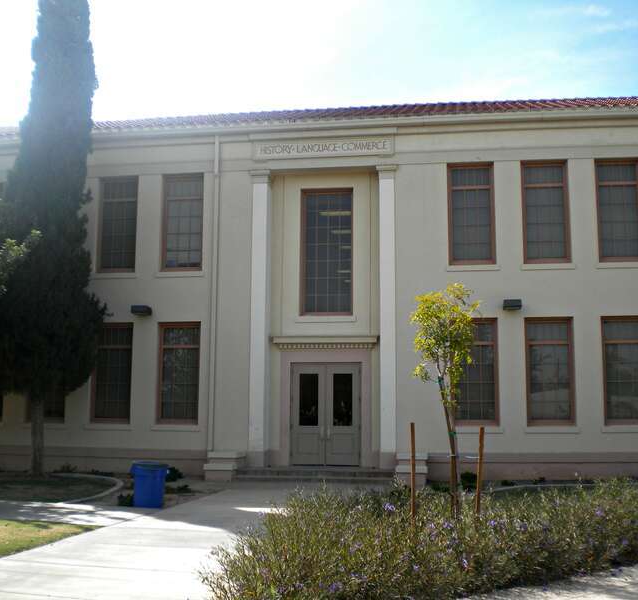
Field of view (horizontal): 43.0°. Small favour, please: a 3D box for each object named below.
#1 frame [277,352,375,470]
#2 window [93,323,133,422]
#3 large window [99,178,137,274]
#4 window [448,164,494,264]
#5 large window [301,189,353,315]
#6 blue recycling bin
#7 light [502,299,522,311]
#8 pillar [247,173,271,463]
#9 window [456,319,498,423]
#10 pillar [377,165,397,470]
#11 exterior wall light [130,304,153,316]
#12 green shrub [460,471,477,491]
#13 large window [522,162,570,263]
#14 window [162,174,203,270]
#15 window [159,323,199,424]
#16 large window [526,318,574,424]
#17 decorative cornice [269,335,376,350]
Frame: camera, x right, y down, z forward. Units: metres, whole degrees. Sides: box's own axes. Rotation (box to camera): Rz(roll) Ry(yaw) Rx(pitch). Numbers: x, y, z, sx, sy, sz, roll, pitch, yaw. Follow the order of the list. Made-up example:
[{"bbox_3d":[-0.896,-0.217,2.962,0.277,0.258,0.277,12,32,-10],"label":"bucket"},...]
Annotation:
[{"bbox_3d":[0.191,2.536,18.886,2.164,2.731,0.350,-1,-7,8],"label":"frame"},{"bbox_3d":[-4.806,1.717,18.932,1.031,2.365,0.180,-1,-7,8],"label":"window"},{"bbox_3d":[-4.950,-1.848,19.947,1.029,2.406,0.150,-1,-7,7],"label":"large window"},{"bbox_3d":[3.574,-1.984,18.861,1.029,2.406,0.150,-1,-7,7],"label":"window"},{"bbox_3d":[0.205,-1.166,19.804,1.286,3.153,0.150,-1,-7,7],"label":"large window"},{"bbox_3d":[-2.830,3.107,13.510,0.630,0.720,0.630,-1,-7,8],"label":"blue recycling bin"},{"bbox_3d":[4.210,0.114,17.569,0.400,0.210,0.270,-1,-7,8],"label":"light"},{"bbox_3d":[-1.389,0.408,19.271,0.490,7.023,0.480,-1,-7,7],"label":"pillar"},{"bbox_3d":[3.574,1.634,18.410,1.029,2.424,0.150,-1,-7,7],"label":"window"},{"bbox_3d":[1.565,0.338,18.212,0.440,6.896,0.450,-1,-7,8],"label":"pillar"},{"bbox_3d":[-4.105,0.249,18.760,0.400,0.210,0.270,-1,-7,8],"label":"exterior wall light"},{"bbox_3d":[2.936,3.534,15.861,0.357,0.374,0.400,-1,-7,7],"label":"green shrub"},{"bbox_3d":[5.206,-2.010,18.653,1.029,2.406,0.150,-1,-7,7],"label":"large window"},{"bbox_3d":[-3.203,-1.815,19.145,1.031,2.355,0.180,-1,-7,8],"label":"window"},{"bbox_3d":[-3.209,1.698,18.701,1.031,2.365,0.180,-1,-7,8],"label":"window"},{"bbox_3d":[5.016,1.555,17.520,1.031,2.365,0.180,-1,-7,8],"label":"large window"},{"bbox_3d":[0.149,1.045,19.343,2.559,0.323,0.270,-1,-7,7],"label":"decorative cornice"}]

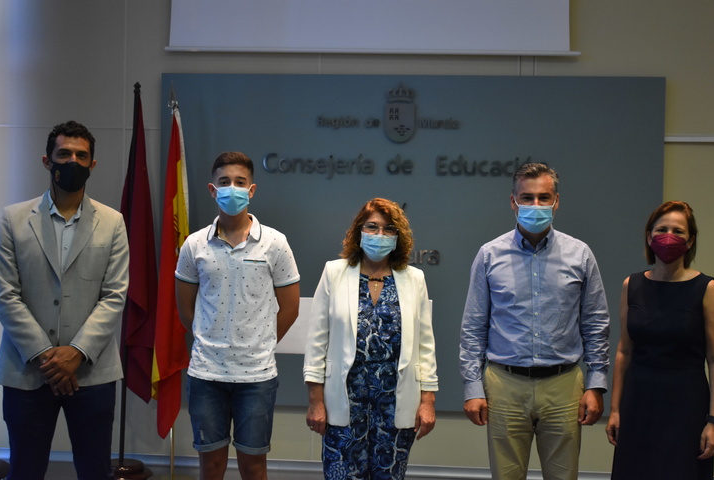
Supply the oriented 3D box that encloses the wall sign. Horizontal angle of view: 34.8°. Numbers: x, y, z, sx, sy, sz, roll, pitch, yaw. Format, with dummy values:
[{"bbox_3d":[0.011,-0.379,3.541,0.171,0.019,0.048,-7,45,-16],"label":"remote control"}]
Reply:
[{"bbox_3d":[0.293,0.018,6.833,3.030,2.010,0.050,1,0,5],"label":"wall sign"}]

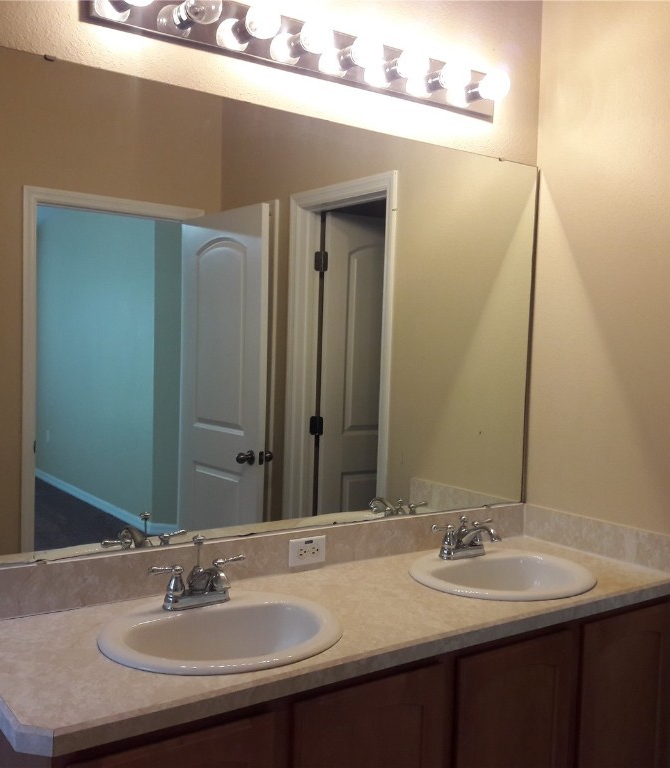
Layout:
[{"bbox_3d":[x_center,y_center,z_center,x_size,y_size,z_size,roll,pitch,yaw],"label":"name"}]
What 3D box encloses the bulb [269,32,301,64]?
[{"bbox_3d":[-0.121,-0.831,2.058,0.077,0.077,0.085,0,3,-35],"label":"bulb"}]

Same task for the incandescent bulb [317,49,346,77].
[{"bbox_3d":[-0.004,-0.830,2.141,0.077,0.077,0.085,0,3,-35],"label":"incandescent bulb"}]

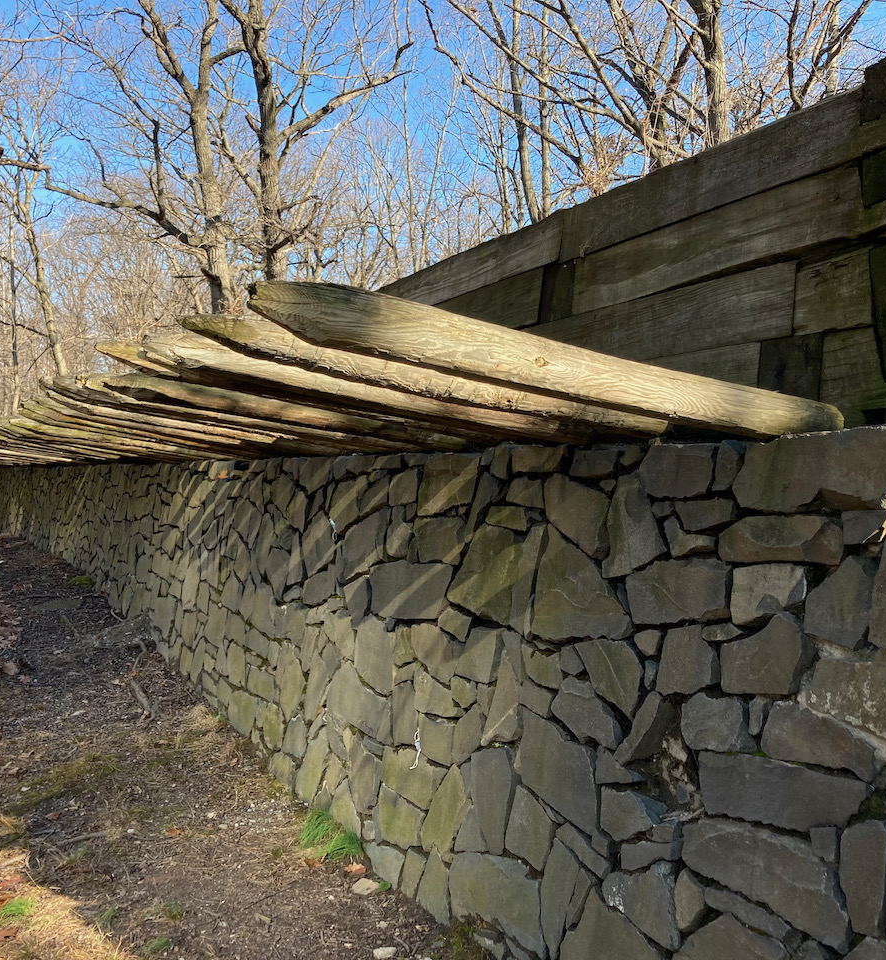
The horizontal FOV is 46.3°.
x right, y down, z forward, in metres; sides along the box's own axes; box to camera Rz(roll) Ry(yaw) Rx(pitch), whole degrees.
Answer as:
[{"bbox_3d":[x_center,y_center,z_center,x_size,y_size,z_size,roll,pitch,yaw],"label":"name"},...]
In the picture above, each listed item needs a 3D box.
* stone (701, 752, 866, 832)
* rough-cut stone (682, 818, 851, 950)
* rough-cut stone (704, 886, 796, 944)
[{"bbox_3d":[0.828,0.725,2.378,0.194,0.148,0.493,10,-12,-26],"label":"stone"},{"bbox_3d":[0.748,0.836,2.244,0.179,0.153,0.495,8,-3,-25],"label":"rough-cut stone"},{"bbox_3d":[0.734,0.992,2.380,0.114,0.052,0.275,10,-5,-26],"label":"rough-cut stone"}]

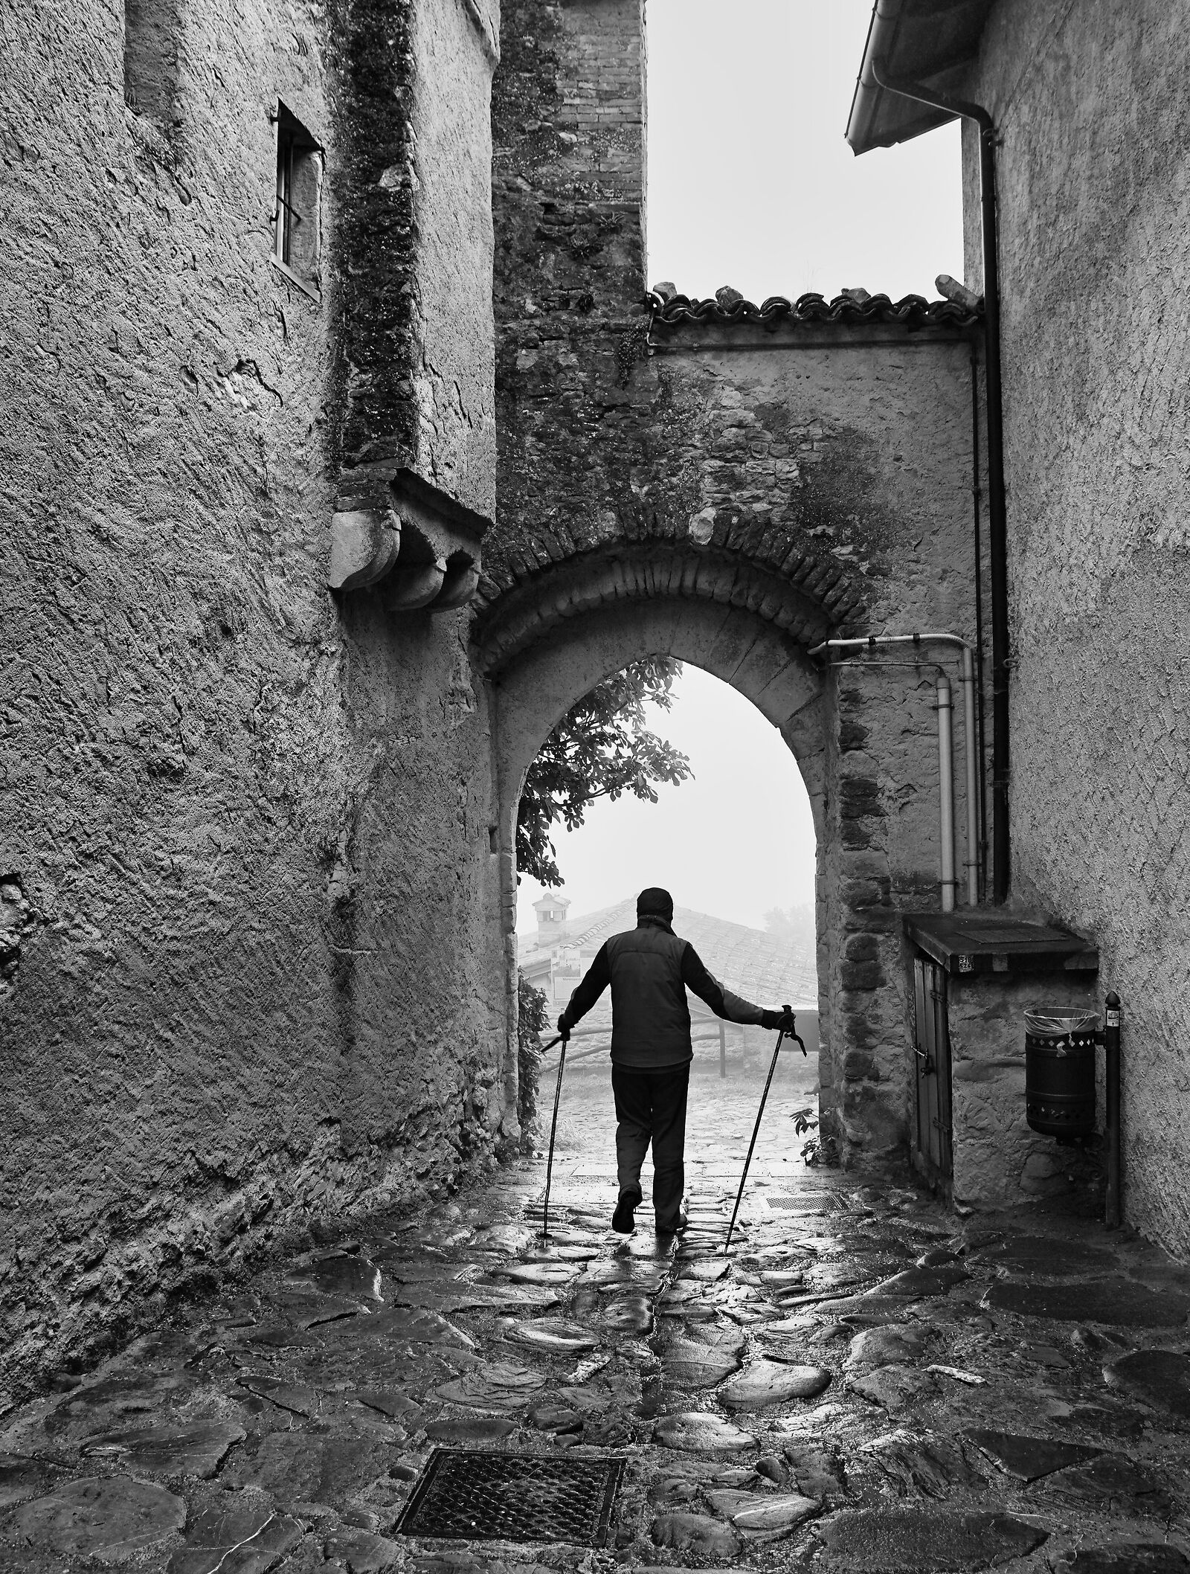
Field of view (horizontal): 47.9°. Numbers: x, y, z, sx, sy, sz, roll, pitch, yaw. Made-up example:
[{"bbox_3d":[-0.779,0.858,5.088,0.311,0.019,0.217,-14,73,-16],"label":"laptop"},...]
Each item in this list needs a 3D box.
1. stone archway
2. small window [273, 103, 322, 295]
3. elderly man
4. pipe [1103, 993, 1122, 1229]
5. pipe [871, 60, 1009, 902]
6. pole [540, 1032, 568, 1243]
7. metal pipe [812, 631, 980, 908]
[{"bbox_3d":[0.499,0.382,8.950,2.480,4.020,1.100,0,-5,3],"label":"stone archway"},{"bbox_3d":[-1.513,-2.875,6.612,0.150,0.800,0.450,-1,-5,16],"label":"small window"},{"bbox_3d":[0.417,1.350,6.708,1.170,1.700,0.600,0,-5,2],"label":"elderly man"},{"bbox_3d":[2.595,1.601,6.706,0.080,1.200,0.080,0,-5,0],"label":"pipe"},{"bbox_3d":[2.200,-2.030,8.519,0.780,5.500,0.140,0,-5,3],"label":"pipe"},{"bbox_3d":[-0.192,1.667,6.524,0.070,1.075,0.080,5,-20,0],"label":"pole"},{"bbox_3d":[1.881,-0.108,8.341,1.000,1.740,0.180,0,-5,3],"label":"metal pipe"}]

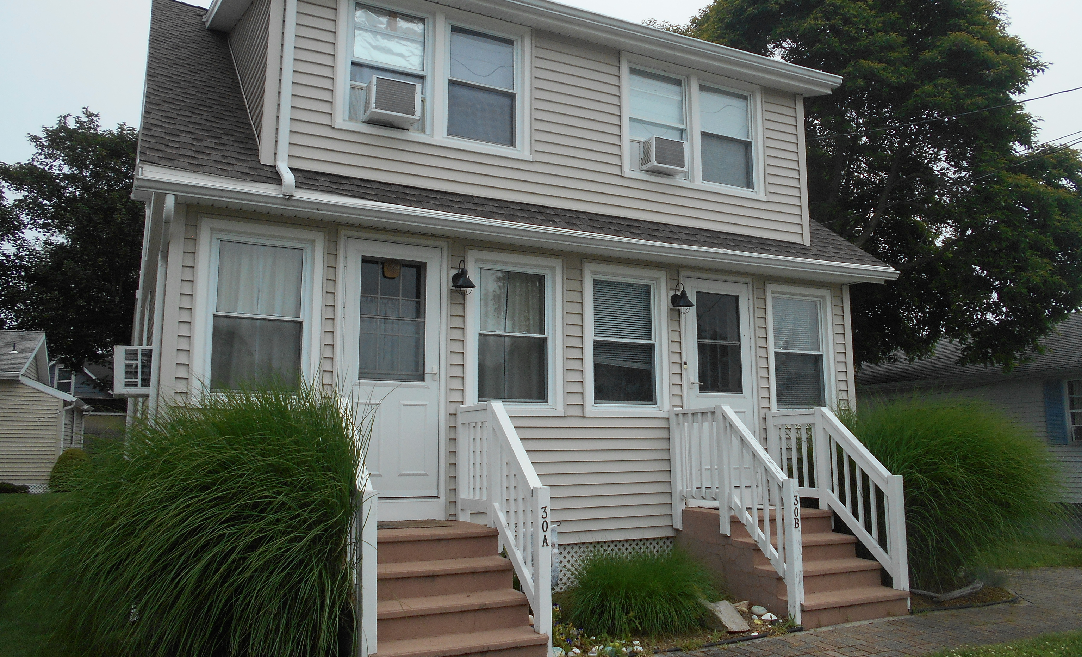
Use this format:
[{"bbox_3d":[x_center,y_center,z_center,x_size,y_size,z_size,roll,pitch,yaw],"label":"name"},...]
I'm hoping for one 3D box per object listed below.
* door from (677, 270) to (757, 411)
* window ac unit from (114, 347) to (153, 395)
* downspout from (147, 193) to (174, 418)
[{"bbox_3d":[1.801,0.525,8.095,0.940,2.172,0.080,4,-8,-27],"label":"door"},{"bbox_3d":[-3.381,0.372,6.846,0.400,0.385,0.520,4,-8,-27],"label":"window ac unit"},{"bbox_3d":[-2.649,0.517,5.581,0.070,2.807,0.572,4,-8,-27],"label":"downspout"}]

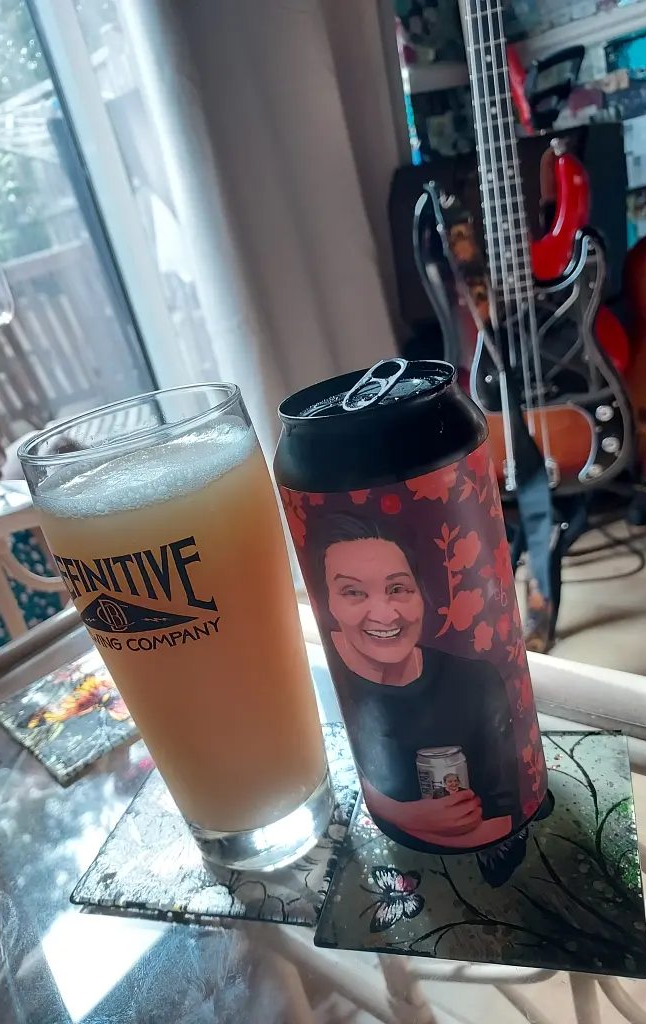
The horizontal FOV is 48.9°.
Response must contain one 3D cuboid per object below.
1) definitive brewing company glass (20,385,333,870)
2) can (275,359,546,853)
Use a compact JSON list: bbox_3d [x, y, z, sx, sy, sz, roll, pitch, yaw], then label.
[{"bbox_3d":[-0.041,0.044,0.251,0.074,0.164,0.074,-2,25,29],"label":"definitive brewing company glass"},{"bbox_3d":[0.031,0.034,0.237,0.066,0.158,0.066,-8,23,18],"label":"can"}]

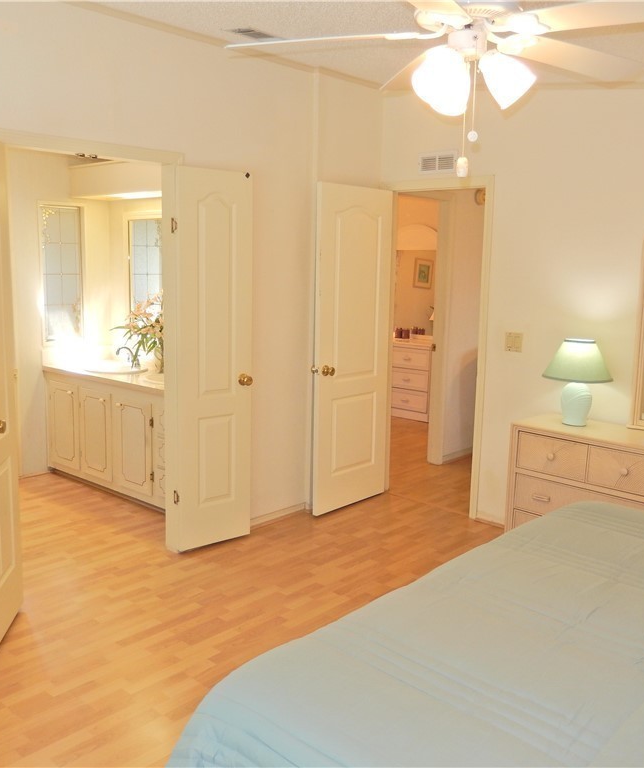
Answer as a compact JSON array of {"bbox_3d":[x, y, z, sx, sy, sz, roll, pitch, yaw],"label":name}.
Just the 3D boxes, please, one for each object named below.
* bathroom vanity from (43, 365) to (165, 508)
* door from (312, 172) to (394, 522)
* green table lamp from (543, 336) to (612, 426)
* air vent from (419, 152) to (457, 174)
[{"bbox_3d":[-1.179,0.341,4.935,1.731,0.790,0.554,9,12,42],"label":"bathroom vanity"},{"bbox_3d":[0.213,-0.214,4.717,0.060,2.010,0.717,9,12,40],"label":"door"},{"bbox_3d":[1.328,-0.016,3.834,0.363,0.434,0.363,-7,12,-43],"label":"green table lamp"},{"bbox_3d":[0.713,-1.371,4.581,0.024,0.140,0.305,-7,12,-43],"label":"air vent"}]

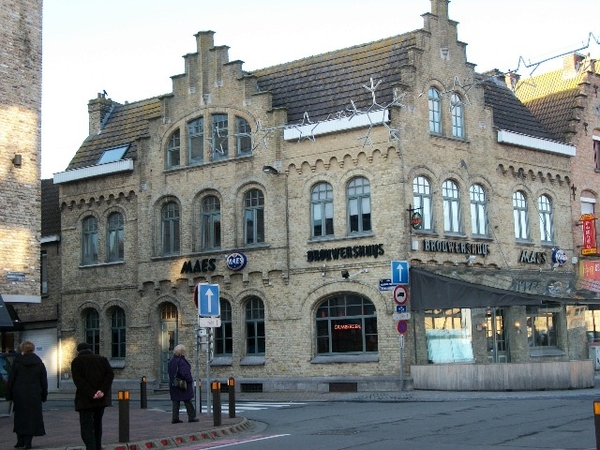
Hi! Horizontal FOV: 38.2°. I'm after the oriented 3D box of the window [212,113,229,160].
[{"bbox_3d":[-2.919,-3.222,31.741,0.781,1.754,0.200,-7,-10,32],"label":"window"}]

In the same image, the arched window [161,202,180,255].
[{"bbox_3d":[-4.877,0.136,32.748,0.930,2.020,0.200,-7,-11,32],"label":"arched window"}]

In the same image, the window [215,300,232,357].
[{"bbox_3d":[-2.722,3.635,30.727,0.823,2.053,0.200,-7,-10,32],"label":"window"}]

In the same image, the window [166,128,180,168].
[{"bbox_3d":[-4.808,-2.870,32.929,0.698,1.477,0.200,-7,-10,32],"label":"window"}]

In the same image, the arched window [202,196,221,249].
[{"bbox_3d":[-3.183,-0.065,31.000,0.917,1.936,0.200,-7,-10,33],"label":"arched window"}]

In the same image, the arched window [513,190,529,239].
[{"bbox_3d":[7.694,-0.305,30.178,0.877,1.783,0.200,5,-11,-37],"label":"arched window"}]

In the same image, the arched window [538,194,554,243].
[{"bbox_3d":[9.087,-0.241,31.875,1.001,1.870,0.200,5,-11,-38],"label":"arched window"}]

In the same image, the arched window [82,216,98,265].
[{"bbox_3d":[-8.465,0.624,35.032,0.920,1.990,0.200,-7,-11,32],"label":"arched window"}]

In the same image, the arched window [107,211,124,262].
[{"bbox_3d":[-7.278,0.504,34.271,0.920,1.980,0.200,-7,-11,32],"label":"arched window"}]

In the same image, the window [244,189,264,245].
[{"bbox_3d":[-1.607,-0.270,30.660,0.920,2.010,0.200,-7,-11,32],"label":"window"}]

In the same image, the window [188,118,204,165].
[{"bbox_3d":[-3.894,-3.153,32.368,0.779,1.808,0.200,-7,-10,32],"label":"window"}]

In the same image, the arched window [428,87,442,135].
[{"bbox_3d":[4.534,-3.812,29.098,0.660,1.650,0.200,6,-11,-37],"label":"arched window"}]

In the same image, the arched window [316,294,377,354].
[{"bbox_3d":[1.467,3.137,27.493,2.285,1.970,0.200,-7,-10,33],"label":"arched window"}]

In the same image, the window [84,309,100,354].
[{"bbox_3d":[-8.227,4.336,34.415,0.840,2.060,0.200,-7,-11,32],"label":"window"}]

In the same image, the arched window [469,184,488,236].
[{"bbox_3d":[6.103,-0.514,29.571,0.984,1.881,0.200,5,-11,-38],"label":"arched window"}]

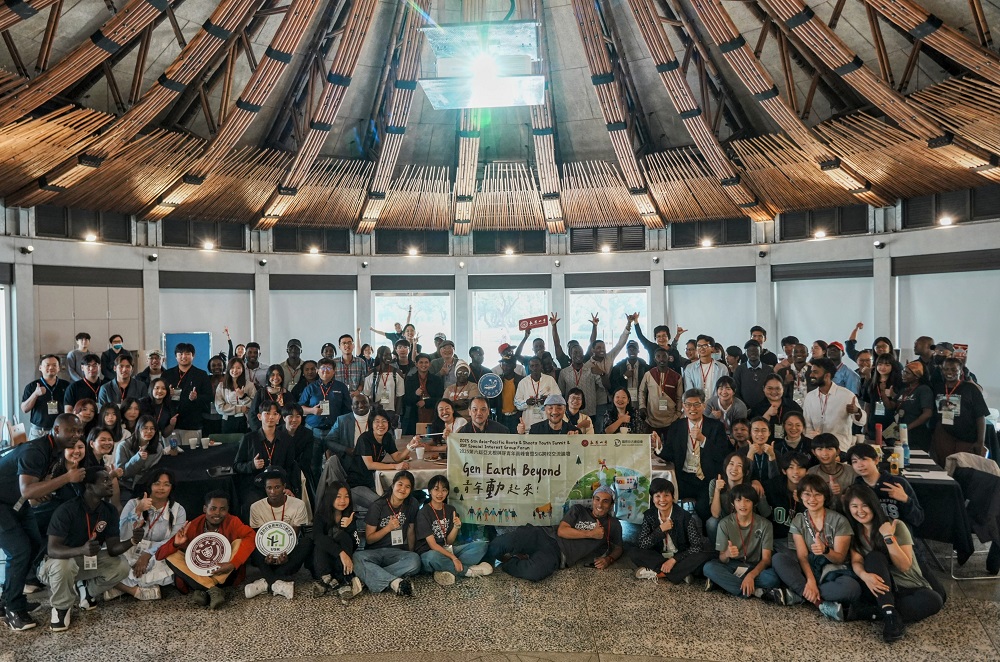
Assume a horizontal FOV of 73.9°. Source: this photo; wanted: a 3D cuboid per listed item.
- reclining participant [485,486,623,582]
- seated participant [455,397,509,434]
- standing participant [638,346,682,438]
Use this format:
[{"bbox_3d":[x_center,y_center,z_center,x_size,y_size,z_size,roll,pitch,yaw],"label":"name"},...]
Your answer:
[{"bbox_3d":[0.442,1.649,5.500,1.140,0.680,0.600,-1,1,3],"label":"reclining participant"},{"bbox_3d":[-0.163,1.255,5.850,0.600,1.300,0.800,-1,1,-1],"label":"seated participant"},{"bbox_3d":[1.894,1.076,7.850,0.520,1.730,0.360,-1,1,7],"label":"standing participant"}]

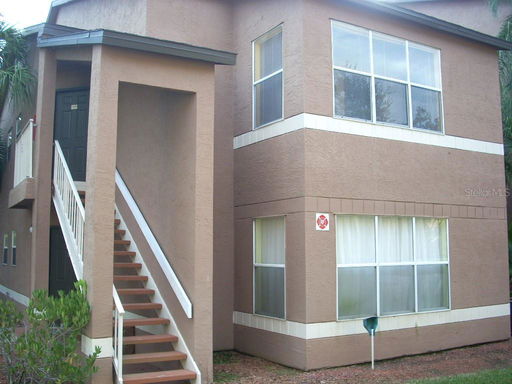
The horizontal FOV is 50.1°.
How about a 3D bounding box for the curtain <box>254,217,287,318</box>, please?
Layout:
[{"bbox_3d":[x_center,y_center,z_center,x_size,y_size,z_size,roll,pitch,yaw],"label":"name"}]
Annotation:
[{"bbox_3d":[0.262,1.160,8.469,0.100,1.530,0.895,3,-7,-31],"label":"curtain"}]

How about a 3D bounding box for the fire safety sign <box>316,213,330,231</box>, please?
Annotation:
[{"bbox_3d":[0.970,0.434,7.856,0.239,0.247,0.020,3,-7,-31],"label":"fire safety sign"}]

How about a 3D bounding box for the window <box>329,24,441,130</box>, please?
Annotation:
[{"bbox_3d":[2.183,-1.797,8.892,2.463,1.526,0.100,3,-7,-31],"label":"window"}]

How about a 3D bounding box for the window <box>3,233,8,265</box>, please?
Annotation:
[{"bbox_3d":[-6.954,1.586,15.307,0.100,0.883,0.891,3,-7,-31],"label":"window"}]

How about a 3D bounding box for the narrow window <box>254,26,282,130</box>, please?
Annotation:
[{"bbox_3d":[0.212,-1.815,8.768,0.100,1.510,0.911,3,-7,-31],"label":"narrow window"}]

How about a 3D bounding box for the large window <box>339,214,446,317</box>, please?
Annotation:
[{"bbox_3d":[2.196,1.153,8.586,2.455,1.521,0.100,3,-7,-31],"label":"large window"}]

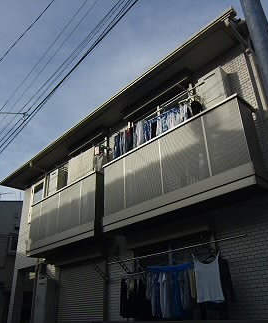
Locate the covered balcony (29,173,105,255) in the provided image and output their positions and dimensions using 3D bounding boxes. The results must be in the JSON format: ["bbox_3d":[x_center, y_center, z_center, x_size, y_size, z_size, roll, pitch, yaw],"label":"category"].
[{"bbox_3d":[-1.626,1.443,7.339,0.532,1.397,3.013,21,-34,-38],"label":"covered balcony"}]

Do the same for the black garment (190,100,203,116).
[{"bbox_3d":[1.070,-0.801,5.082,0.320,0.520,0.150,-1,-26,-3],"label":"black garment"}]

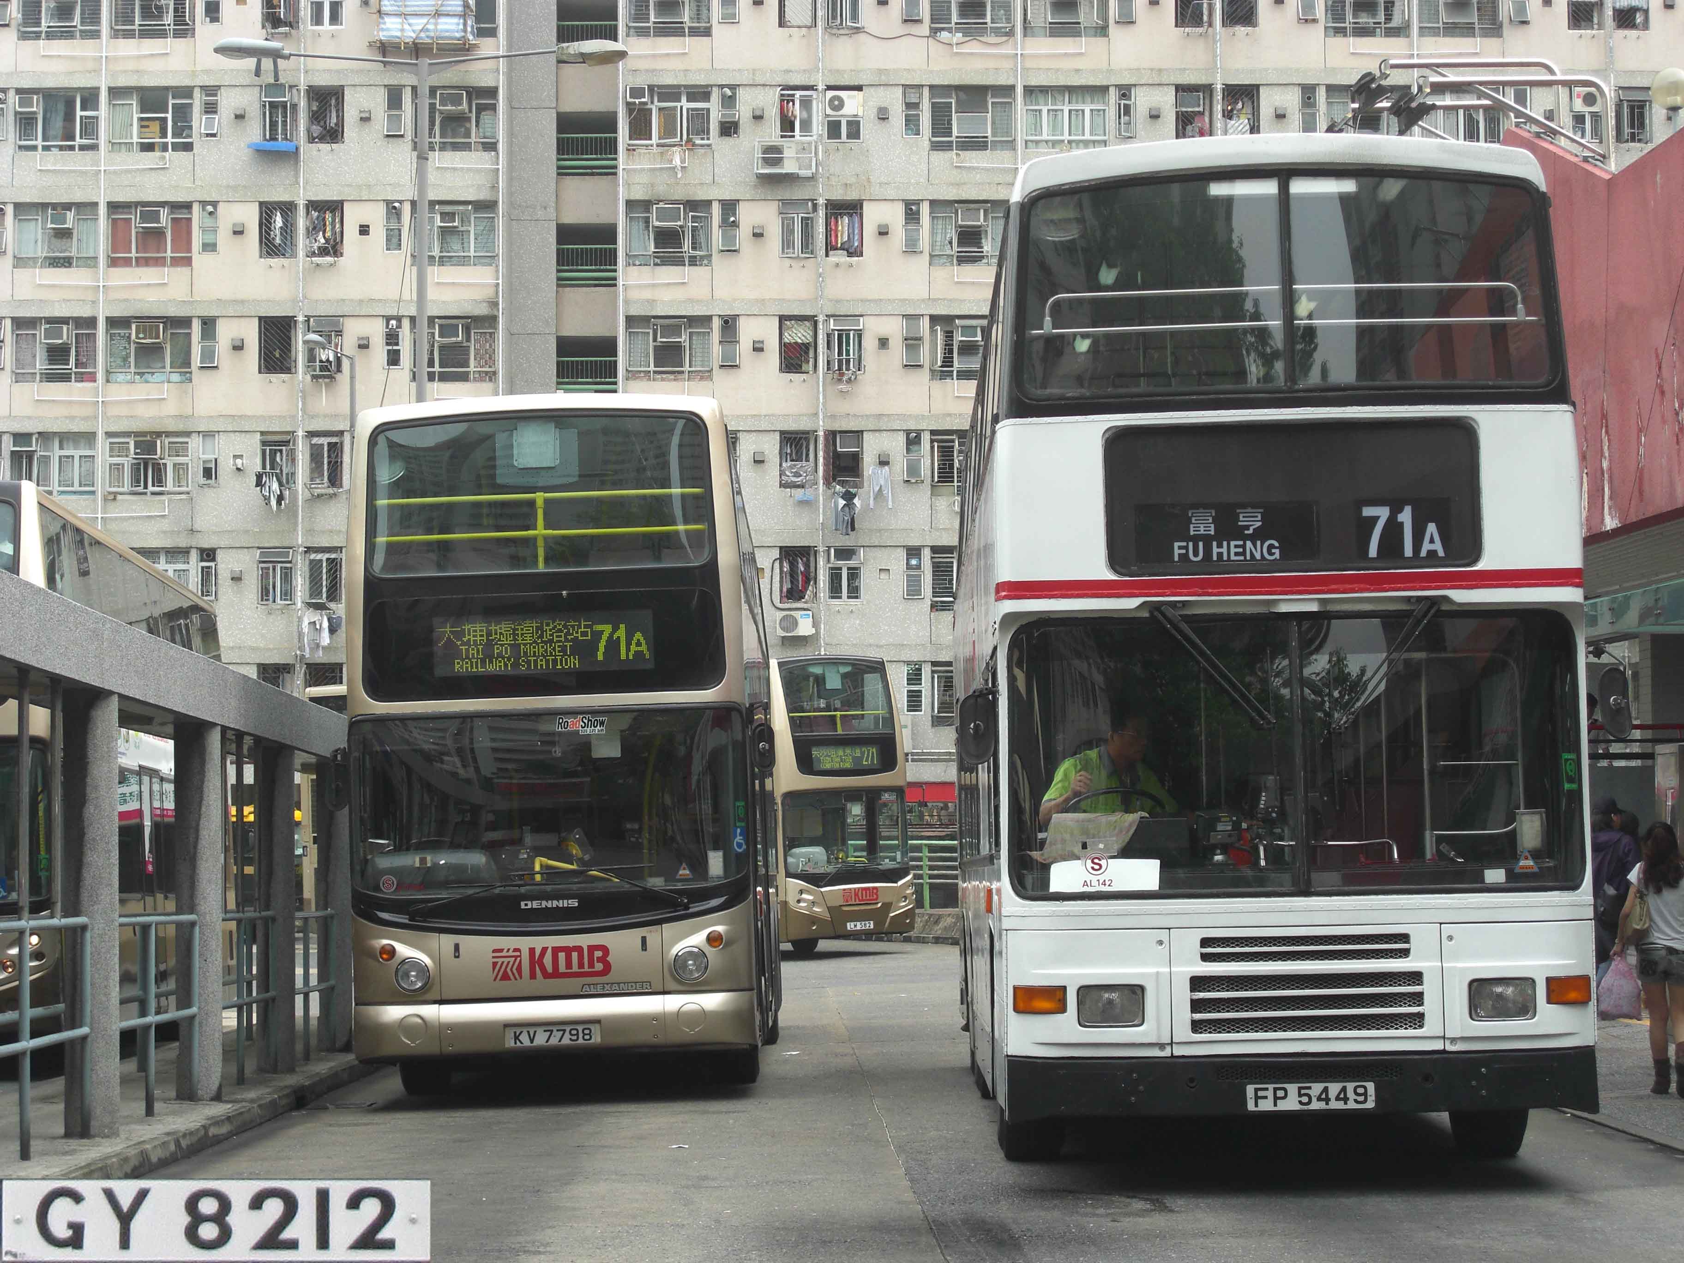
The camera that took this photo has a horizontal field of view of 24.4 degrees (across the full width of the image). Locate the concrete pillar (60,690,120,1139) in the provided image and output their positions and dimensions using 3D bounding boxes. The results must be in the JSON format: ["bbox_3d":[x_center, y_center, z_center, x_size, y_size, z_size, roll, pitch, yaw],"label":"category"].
[{"bbox_3d":[-3.671,1.382,19.017,0.235,2.161,0.235,0,-4,-1],"label":"concrete pillar"}]

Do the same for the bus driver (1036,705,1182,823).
[{"bbox_3d":[1.175,0.960,17.200,0.620,1.250,0.800,1,-4,-12],"label":"bus driver"}]

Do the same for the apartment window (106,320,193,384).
[{"bbox_3d":[-16.127,-6.524,90.612,1.962,1.510,0.180,0,-3,0],"label":"apartment window"}]

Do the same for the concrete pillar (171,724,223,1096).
[{"bbox_3d":[-3.668,1.602,22.200,0.260,2.150,0.260,0,-4,-1],"label":"concrete pillar"}]

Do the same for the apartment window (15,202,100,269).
[{"bbox_3d":[-18.480,-9.298,91.457,1.994,1.544,0.200,0,-4,0],"label":"apartment window"}]

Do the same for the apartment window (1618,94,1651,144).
[{"bbox_3d":[18.641,-12.128,91.637,0.883,1.313,0.200,0,-4,0],"label":"apartment window"}]

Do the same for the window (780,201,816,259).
[{"bbox_3d":[-1.030,-9.382,90.918,0.861,1.349,0.150,0,-4,0],"label":"window"}]

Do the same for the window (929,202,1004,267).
[{"bbox_3d":[3.064,-9.245,90.629,1.999,1.506,0.150,0,-4,0],"label":"window"}]

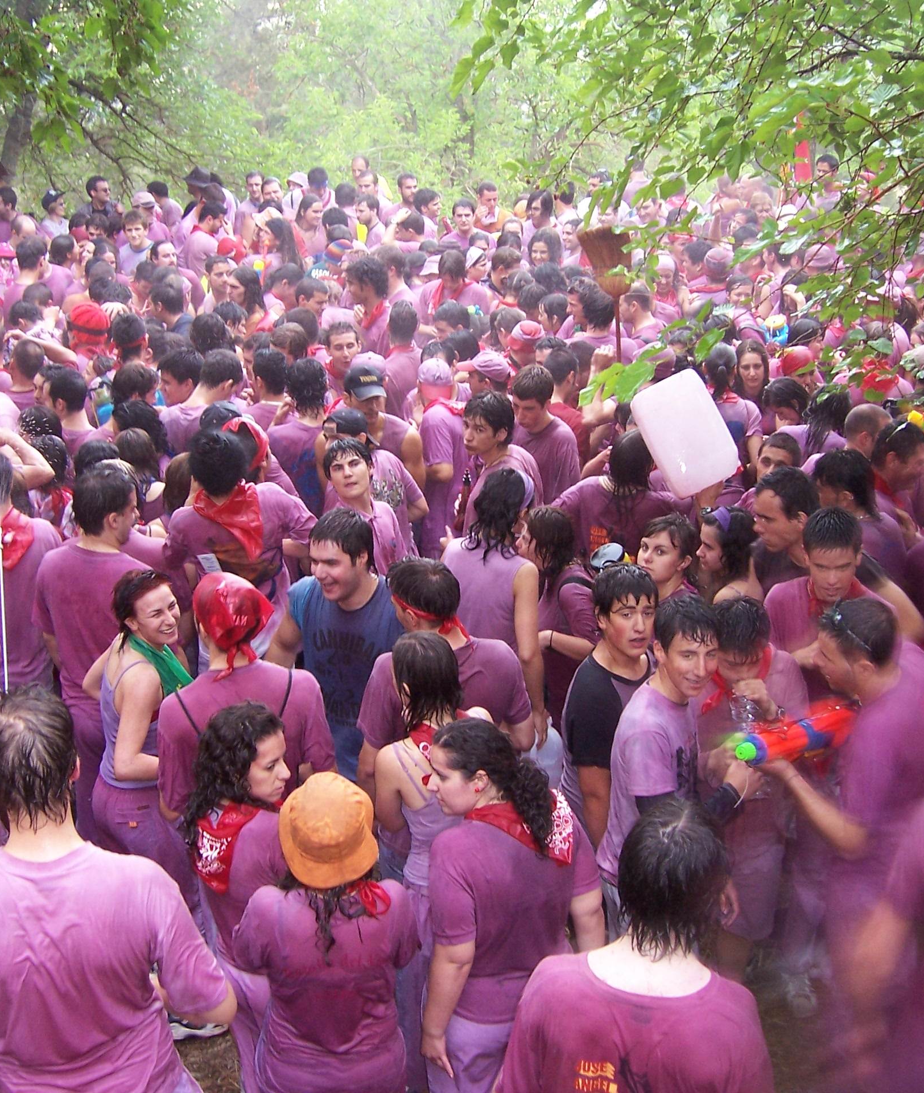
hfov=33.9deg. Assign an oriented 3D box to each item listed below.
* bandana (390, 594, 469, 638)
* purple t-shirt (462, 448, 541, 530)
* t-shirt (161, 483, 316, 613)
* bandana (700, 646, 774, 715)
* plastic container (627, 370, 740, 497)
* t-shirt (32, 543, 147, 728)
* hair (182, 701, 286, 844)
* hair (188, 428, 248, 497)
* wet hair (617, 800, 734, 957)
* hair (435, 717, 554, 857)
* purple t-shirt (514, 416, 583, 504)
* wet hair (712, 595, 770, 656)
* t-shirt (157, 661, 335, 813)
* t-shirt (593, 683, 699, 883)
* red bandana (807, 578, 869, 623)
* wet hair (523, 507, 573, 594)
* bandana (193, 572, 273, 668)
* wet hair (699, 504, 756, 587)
[{"bbox_3d":[-0.097,0.182,4.220,0.180,0.100,0.220,-18,25,-42],"label":"bandana"},{"bbox_3d":[0.142,-0.035,5.682,0.280,0.660,0.470,-13,23,-33],"label":"purple t-shirt"},{"bbox_3d":[-0.775,0.077,5.250,0.500,0.610,0.300,-3,20,-9],"label":"t-shirt"},{"bbox_3d":[0.756,0.360,4.150,0.230,0.170,0.200,5,19,14],"label":"bandana"},{"bbox_3d":[0.768,-0.389,5.200,0.240,0.385,0.230,-26,3,9],"label":"plastic container"},{"bbox_3d":[-1.203,0.277,4.950,0.460,0.630,0.270,3,20,8],"label":"t-shirt"},{"bbox_3d":[-0.530,0.520,3.520,0.240,0.280,0.210,2,19,6],"label":"hair"},{"bbox_3d":[-0.868,-0.298,5.400,0.195,0.230,0.220,-11,23,-28],"label":"hair"},{"bbox_3d":[0.364,0.569,2.600,0.185,0.255,0.205,3,20,8],"label":"wet hair"},{"bbox_3d":[0.074,0.540,3.450,0.280,0.290,0.200,1,19,3],"label":"hair"},{"bbox_3d":[0.295,-0.160,6.082,0.280,0.660,0.470,-18,26,-42],"label":"purple t-shirt"},{"bbox_3d":[0.799,0.227,4.350,0.180,0.190,0.210,3,45,9],"label":"wet hair"},{"bbox_3d":[-0.598,0.579,4.200,0.490,0.640,0.290,-5,20,-12],"label":"t-shirt"},{"bbox_3d":[0.516,0.645,4.080,0.270,0.600,0.390,17,25,23],"label":"t-shirt"},{"bbox_3d":[1.065,0.186,4.299,0.200,0.160,0.190,3,19,9],"label":"red bandana"},{"bbox_3d":[0.278,0.013,4.900,0.200,0.280,0.175,3,20,8],"label":"wet hair"},{"bbox_3d":[-0.636,0.203,4.200,0.190,0.230,0.240,-9,22,-23],"label":"bandana"},{"bbox_3d":[0.842,-0.002,4.800,0.200,0.230,0.180,2,20,7],"label":"wet hair"}]

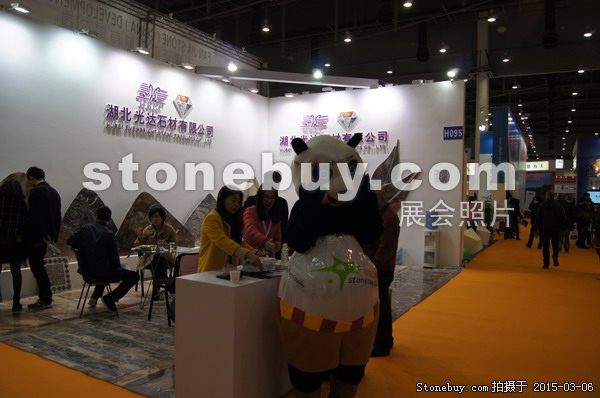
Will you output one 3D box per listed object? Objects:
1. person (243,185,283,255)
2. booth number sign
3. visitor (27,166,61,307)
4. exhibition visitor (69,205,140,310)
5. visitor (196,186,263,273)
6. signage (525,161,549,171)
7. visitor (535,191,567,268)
[{"bbox_3d":[-0.365,0.648,4.450,0.450,1.600,0.400,0,1,-30],"label":"person"},{"bbox_3d":[3.273,-1.390,9.566,0.420,0.270,0.030,1,1,30],"label":"booth number sign"},{"bbox_3d":[-3.193,0.476,5.589,0.360,1.750,0.460,1,1,15],"label":"visitor"},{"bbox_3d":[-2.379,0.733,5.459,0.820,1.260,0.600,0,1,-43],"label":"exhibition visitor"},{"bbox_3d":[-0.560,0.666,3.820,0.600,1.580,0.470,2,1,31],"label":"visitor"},{"bbox_3d":[16.773,-2.315,32.000,1.750,0.640,0.120,1,1,30],"label":"signage"},{"bbox_3d":[5.495,0.644,9.857,0.600,1.710,0.420,1,1,30],"label":"visitor"}]

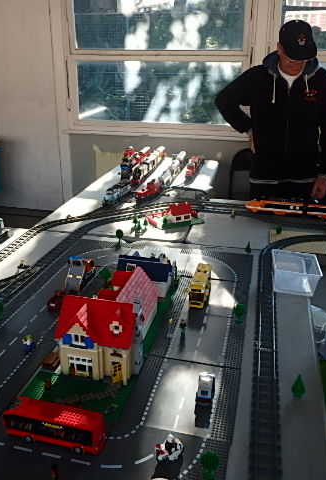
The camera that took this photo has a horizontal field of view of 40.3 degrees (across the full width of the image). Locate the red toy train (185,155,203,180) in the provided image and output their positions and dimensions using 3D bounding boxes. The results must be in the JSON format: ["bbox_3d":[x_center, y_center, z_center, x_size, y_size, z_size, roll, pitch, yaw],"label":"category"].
[{"bbox_3d":[0.223,-0.538,3.280,0.060,0.095,0.350,5,22,10],"label":"red toy train"}]

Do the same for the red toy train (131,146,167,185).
[{"bbox_3d":[-0.091,-0.576,3.342,0.068,0.107,0.900,5,22,10],"label":"red toy train"}]

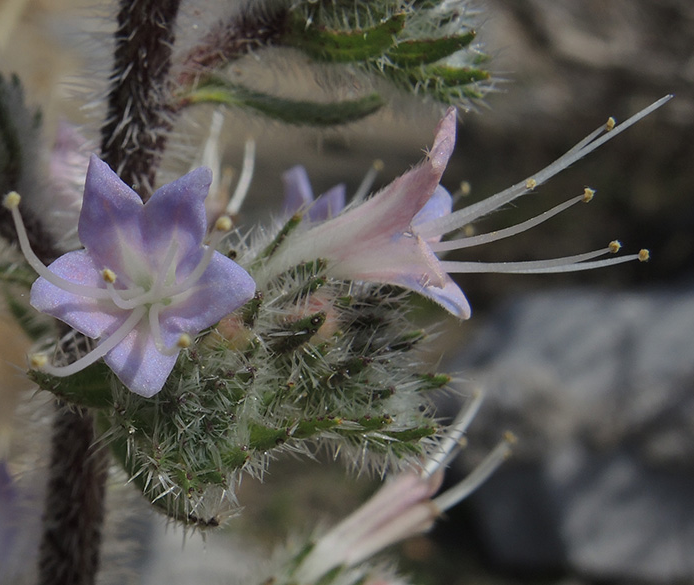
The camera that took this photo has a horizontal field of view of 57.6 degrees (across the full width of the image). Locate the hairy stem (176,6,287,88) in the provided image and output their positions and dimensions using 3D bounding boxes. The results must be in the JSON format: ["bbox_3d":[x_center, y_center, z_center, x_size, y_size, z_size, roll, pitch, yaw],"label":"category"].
[{"bbox_3d":[-0.013,-0.027,0.070,0.013,0.005,0.005,-30,0,0],"label":"hairy stem"}]

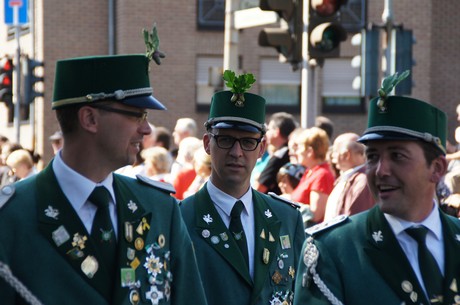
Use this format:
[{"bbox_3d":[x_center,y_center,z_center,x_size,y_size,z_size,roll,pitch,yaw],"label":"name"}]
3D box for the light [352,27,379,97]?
[{"bbox_3d":[1.783,-1.182,30.300,0.320,0.880,0.290,1,0,29],"label":"light"}]

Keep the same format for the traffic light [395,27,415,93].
[{"bbox_3d":[2.306,-1.192,30.400,0.290,0.880,0.320,1,0,25],"label":"traffic light"}]

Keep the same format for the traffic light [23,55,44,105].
[{"bbox_3d":[-3.748,-1.361,44.000,0.330,0.890,0.290,1,0,-18],"label":"traffic light"}]

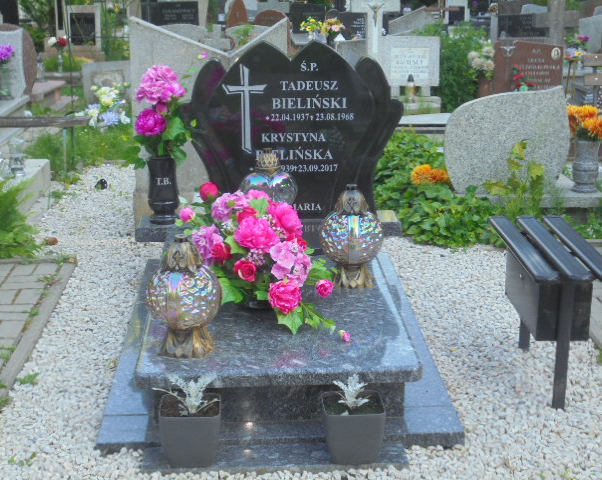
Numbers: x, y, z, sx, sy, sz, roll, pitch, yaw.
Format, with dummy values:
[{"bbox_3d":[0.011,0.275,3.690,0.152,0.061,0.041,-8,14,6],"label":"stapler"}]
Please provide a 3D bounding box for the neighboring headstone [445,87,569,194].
[{"bbox_3d":[1.019,-0.490,5.104,0.631,0.521,0.090,0,18,0],"label":"neighboring headstone"}]

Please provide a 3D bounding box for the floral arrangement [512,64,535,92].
[{"bbox_3d":[1.788,-1.279,8.300,0.184,0.262,0.180,0,18,0],"label":"floral arrangement"}]

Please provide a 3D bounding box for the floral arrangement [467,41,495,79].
[{"bbox_3d":[1.501,-1.499,8.600,0.228,0.322,0.220,0,18,0],"label":"floral arrangement"}]

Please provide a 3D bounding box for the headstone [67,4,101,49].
[{"bbox_3d":[-2.718,-2.678,13.000,0.427,0.557,0.120,0,18,0],"label":"headstone"}]

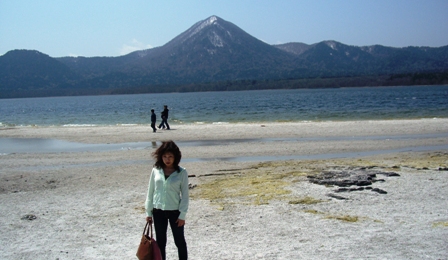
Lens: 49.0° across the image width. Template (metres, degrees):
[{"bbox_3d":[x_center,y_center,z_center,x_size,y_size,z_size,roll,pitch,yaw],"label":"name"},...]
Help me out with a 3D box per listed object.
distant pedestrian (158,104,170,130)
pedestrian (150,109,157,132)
[{"bbox_3d":[-4.219,-0.860,34.875,0.800,1.740,0.500,-2,4,0],"label":"distant pedestrian"},{"bbox_3d":[-4.769,-0.602,33.366,0.420,1.550,0.450,-1,4,3],"label":"pedestrian"}]

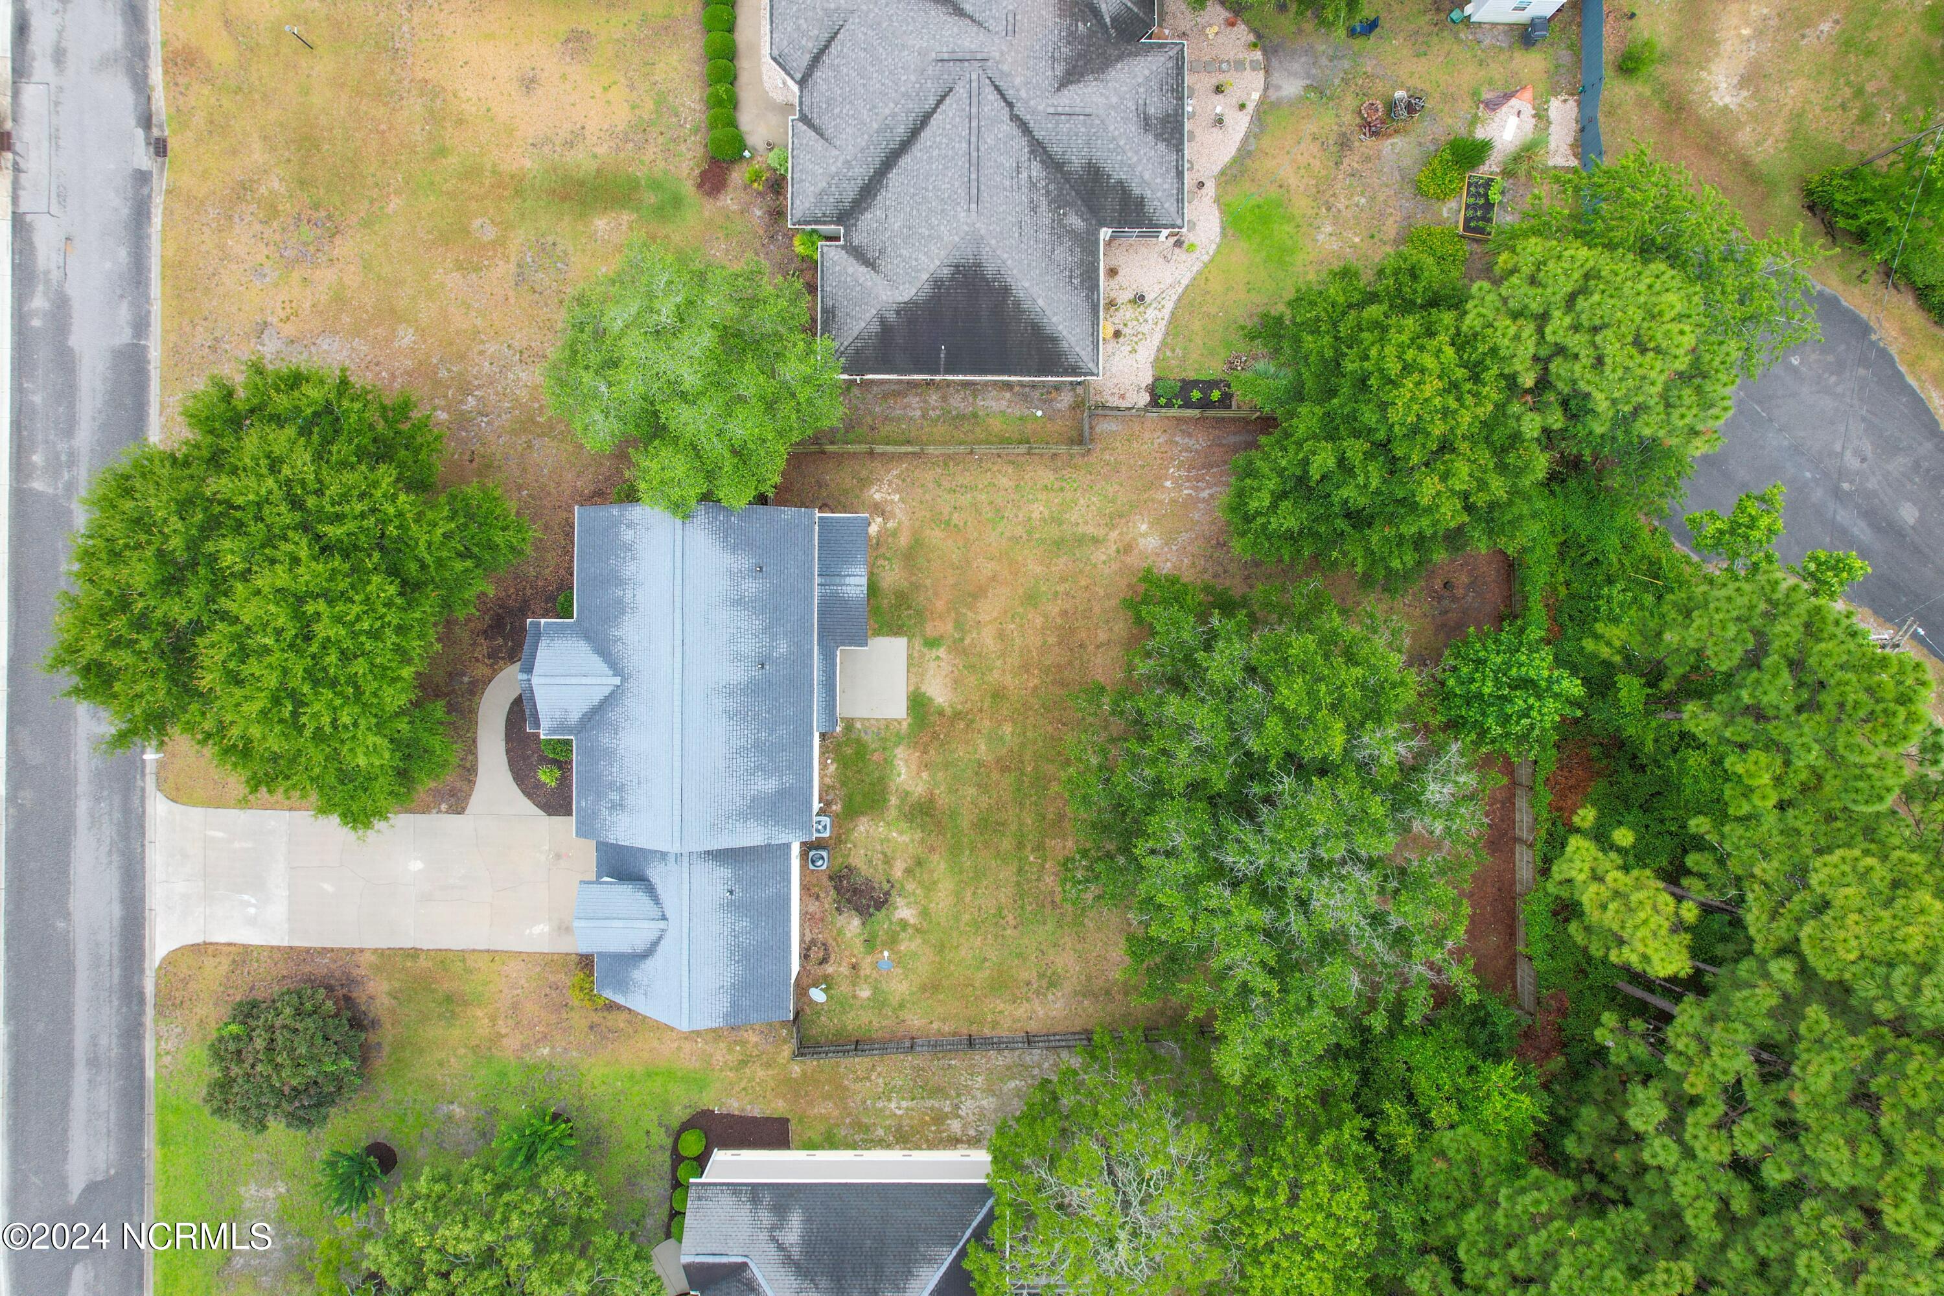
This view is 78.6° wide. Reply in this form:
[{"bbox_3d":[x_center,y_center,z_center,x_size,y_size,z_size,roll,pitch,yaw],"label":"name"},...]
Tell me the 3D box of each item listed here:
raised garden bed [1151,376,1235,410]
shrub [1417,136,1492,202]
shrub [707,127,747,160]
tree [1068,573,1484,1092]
[{"bbox_3d":[9.230,-10.700,49.950,3.500,0.300,1.250,0,91,-1],"label":"raised garden bed"},{"bbox_3d":[20.000,-19.900,49.400,2.900,1.400,2.450,0,91,-1],"label":"shrub"},{"bbox_3d":[-10.382,-21.349,50.232,1.671,1.300,1.398,0,92,0],"label":"shrub"},{"bbox_3d":[11.594,7.021,45.481,15.844,12.500,19.828,0,92,0],"label":"tree"}]

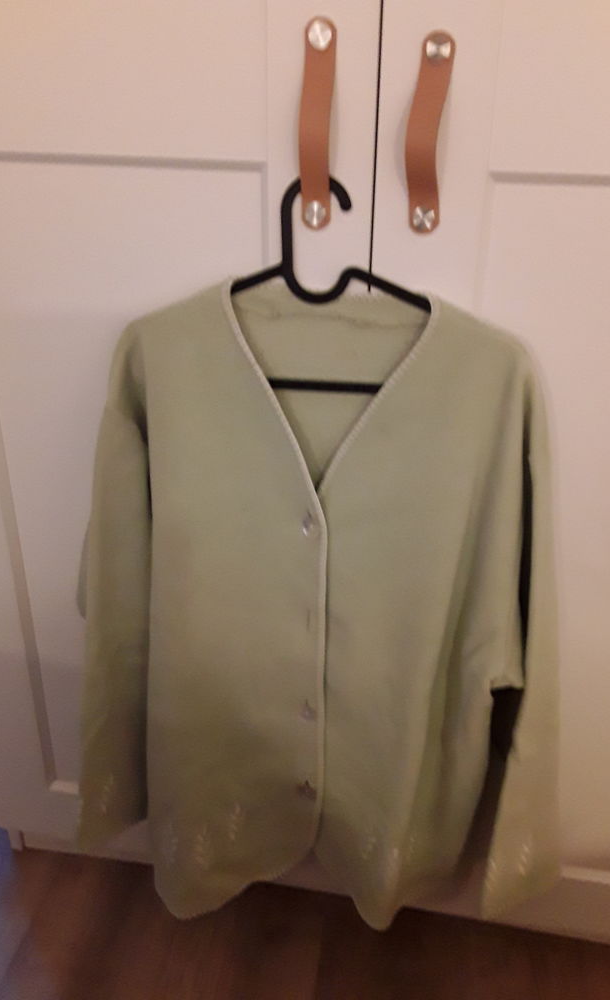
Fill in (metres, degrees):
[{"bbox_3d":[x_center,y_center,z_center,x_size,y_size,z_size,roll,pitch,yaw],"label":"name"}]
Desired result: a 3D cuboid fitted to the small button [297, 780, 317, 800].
[{"bbox_3d":[0.002,0.361,0.969,0.021,0.021,0.005,5,26,8],"label":"small button"}]

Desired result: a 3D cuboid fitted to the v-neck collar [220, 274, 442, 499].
[{"bbox_3d":[0.020,-0.103,0.761,0.208,0.215,0.045,5,26,8],"label":"v-neck collar"}]

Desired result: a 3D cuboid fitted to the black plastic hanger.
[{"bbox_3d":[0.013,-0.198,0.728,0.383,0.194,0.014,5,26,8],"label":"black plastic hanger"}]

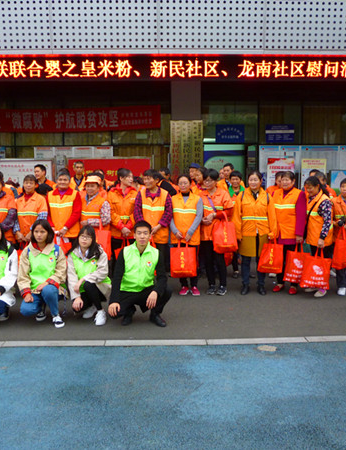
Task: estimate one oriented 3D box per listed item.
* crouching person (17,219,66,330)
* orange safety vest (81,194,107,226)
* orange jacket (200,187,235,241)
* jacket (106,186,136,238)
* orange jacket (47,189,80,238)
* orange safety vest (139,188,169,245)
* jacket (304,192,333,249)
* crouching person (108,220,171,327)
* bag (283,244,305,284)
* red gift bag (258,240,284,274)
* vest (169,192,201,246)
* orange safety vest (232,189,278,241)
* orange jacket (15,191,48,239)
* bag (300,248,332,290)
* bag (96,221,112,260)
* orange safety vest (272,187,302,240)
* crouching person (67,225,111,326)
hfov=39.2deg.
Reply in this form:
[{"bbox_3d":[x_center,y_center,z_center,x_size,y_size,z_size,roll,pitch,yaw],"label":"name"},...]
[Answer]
[{"bbox_3d":[-1.419,0.500,5.278,0.520,1.060,0.650,-1,6,-6],"label":"crouching person"},{"bbox_3d":[-1.057,-0.118,6.410,0.380,0.595,0.280,0,4,3],"label":"orange safety vest"},{"bbox_3d":[0.578,-0.141,6.308,0.440,0.716,0.340,1,5,18],"label":"orange jacket"},{"bbox_3d":[-0.678,-0.173,6.450,0.420,0.700,0.270,-1,5,-6],"label":"jacket"},{"bbox_3d":[-1.433,-0.151,6.380,0.440,0.660,0.290,-1,5,-6],"label":"orange jacket"},{"bbox_3d":[-0.237,-0.109,6.221,0.400,0.720,0.280,1,6,10],"label":"orange safety vest"},{"bbox_3d":[1.893,-0.084,6.270,0.400,0.700,0.290,4,7,37],"label":"jacket"},{"bbox_3d":[-0.359,0.509,5.200,0.660,1.060,0.680,0,5,3],"label":"crouching person"},{"bbox_3d":[1.586,0.497,6.257,0.350,0.546,0.110,1,5,18],"label":"bag"},{"bbox_3d":[1.246,0.413,6.200,0.320,0.457,0.120,1,5,12],"label":"red gift bag"},{"bbox_3d":[0.171,-0.085,6.370,0.420,0.710,0.280,0,5,-3],"label":"vest"},{"bbox_3d":[1.070,-0.138,6.370,0.580,0.660,0.320,0,5,0],"label":"orange safety vest"},{"bbox_3d":[-1.840,-0.109,6.310,0.400,0.651,0.290,-1,4,-10],"label":"orange jacket"},{"bbox_3d":[1.780,0.557,6.061,0.370,0.530,0.110,1,5,18],"label":"bag"},{"bbox_3d":[-0.914,0.200,6.250,0.290,0.520,0.130,2,6,23],"label":"bag"},{"bbox_3d":[1.505,-0.150,6.407,0.400,0.714,0.300,2,5,20],"label":"orange safety vest"},{"bbox_3d":[-0.876,0.508,5.124,0.440,0.987,0.620,0,4,5],"label":"crouching person"}]

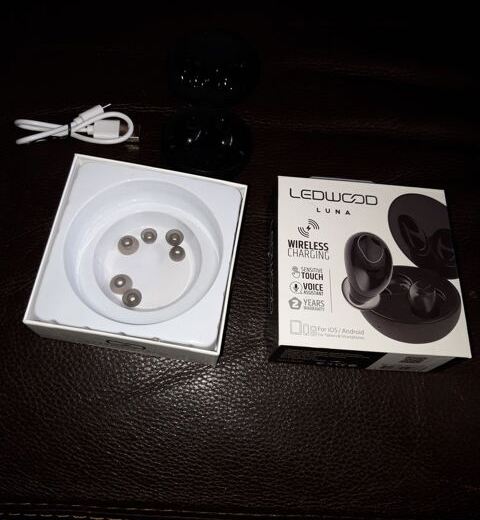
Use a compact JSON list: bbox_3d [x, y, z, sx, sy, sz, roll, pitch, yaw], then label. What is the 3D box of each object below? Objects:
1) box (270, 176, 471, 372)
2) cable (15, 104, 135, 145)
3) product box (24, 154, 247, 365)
[{"bbox_3d":[0.075,0.010,0.309,0.109,0.048,0.108,4,68,-5],"label":"box"},{"bbox_3d":[-0.119,-0.095,0.350,0.084,0.010,0.036,-15,71,-12],"label":"cable"},{"bbox_3d":[-0.059,0.000,0.303,0.109,0.039,0.109,10,67,-3],"label":"product box"}]

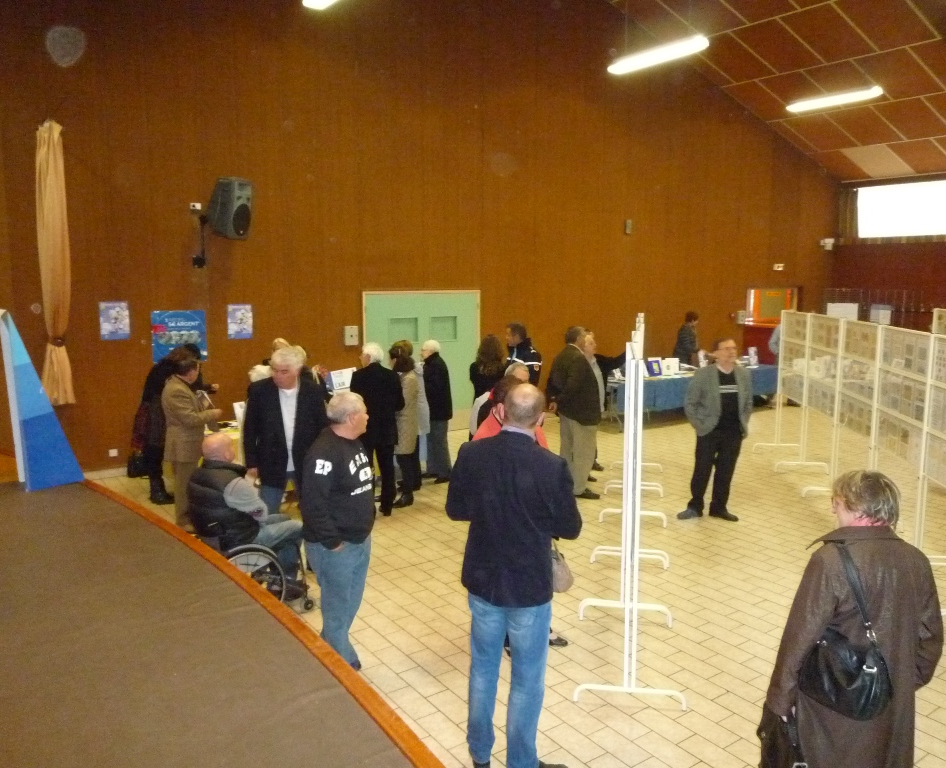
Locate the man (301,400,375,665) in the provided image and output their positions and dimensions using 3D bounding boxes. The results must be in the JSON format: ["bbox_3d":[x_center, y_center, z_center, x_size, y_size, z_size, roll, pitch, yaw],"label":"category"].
[{"bbox_3d":[-0.774,0.829,4.298,0.360,1.645,0.500,2,8,12],"label":"man"}]

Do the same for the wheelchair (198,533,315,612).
[{"bbox_3d":[-1.532,1.141,4.887,0.950,0.870,0.630,-7,10,-42],"label":"wheelchair"}]

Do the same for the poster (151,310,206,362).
[{"bbox_3d":[-3.505,-0.567,8.856,0.612,0.610,0.010,-5,9,-35],"label":"poster"}]

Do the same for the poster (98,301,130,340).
[{"bbox_3d":[-4.081,-0.721,8.431,0.300,0.420,0.010,-5,9,-35],"label":"poster"}]

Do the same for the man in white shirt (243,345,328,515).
[{"bbox_3d":[-1.322,0.621,5.369,0.600,1.770,0.360,-2,8,-11],"label":"man in white shirt"}]

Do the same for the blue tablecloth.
[{"bbox_3d":[3.752,0.041,12.574,4.400,0.530,0.760,-5,9,-35],"label":"blue tablecloth"}]

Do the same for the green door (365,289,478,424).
[{"bbox_3d":[-0.695,-0.294,10.876,1.970,2.100,0.080,-5,9,-35],"label":"green door"}]

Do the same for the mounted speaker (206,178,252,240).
[{"bbox_3d":[-2.833,-2.040,8.621,0.350,0.670,0.410,10,10,14],"label":"mounted speaker"}]

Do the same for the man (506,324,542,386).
[{"bbox_3d":[0.548,0.196,8.437,0.360,1.780,0.520,-6,9,-35],"label":"man"}]

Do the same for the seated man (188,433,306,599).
[{"bbox_3d":[-1.503,0.895,4.881,0.800,1.220,0.560,-7,10,-42],"label":"seated man"}]

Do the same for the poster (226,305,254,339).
[{"bbox_3d":[-2.907,-0.779,9.250,0.300,0.420,0.010,-5,9,-35],"label":"poster"}]

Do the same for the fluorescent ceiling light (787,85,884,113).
[{"bbox_3d":[5.908,-4.636,12.052,0.180,0.120,1.550,-5,9,-35],"label":"fluorescent ceiling light"}]

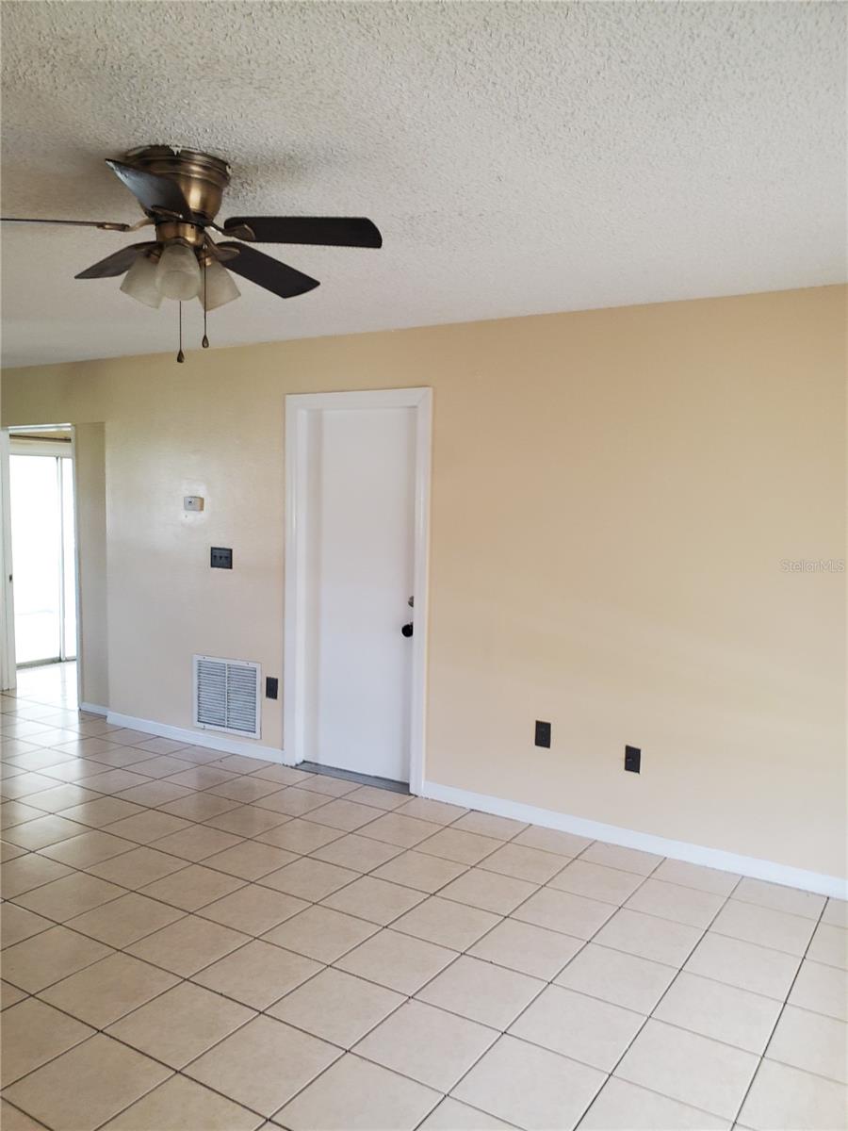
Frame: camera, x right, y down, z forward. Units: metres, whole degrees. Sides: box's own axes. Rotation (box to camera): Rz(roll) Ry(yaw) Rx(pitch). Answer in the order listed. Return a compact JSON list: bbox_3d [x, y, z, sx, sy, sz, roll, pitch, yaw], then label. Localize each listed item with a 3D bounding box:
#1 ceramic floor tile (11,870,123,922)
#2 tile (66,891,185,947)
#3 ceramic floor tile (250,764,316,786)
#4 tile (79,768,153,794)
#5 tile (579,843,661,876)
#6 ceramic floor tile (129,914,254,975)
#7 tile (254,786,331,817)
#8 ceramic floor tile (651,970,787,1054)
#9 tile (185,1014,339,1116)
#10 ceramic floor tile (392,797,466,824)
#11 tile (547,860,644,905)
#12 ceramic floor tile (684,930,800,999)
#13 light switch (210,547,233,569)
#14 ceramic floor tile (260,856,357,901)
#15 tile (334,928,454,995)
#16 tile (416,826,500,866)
[{"bbox_3d":[-1.366,1.280,3.283,0.322,0.010,0.322,4,4,32],"label":"ceramic floor tile"},{"bbox_3d":[-1.089,1.297,3.110,0.322,0.010,0.322,4,4,32],"label":"tile"},{"bbox_3d":[-0.799,1.196,4.829,0.323,0.010,0.264,4,6,33],"label":"ceramic floor tile"},{"bbox_3d":[-1.686,1.185,4.632,0.322,0.010,0.322,4,4,32],"label":"tile"},{"bbox_3d":[0.885,1.310,3.794,0.323,0.010,0.264,4,6,33],"label":"tile"},{"bbox_3d":[-0.832,1.345,3.004,0.323,0.010,0.323,4,6,33],"label":"ceramic floor tile"},{"bbox_3d":[-0.670,1.233,4.412,0.321,0.010,0.321,3,4,33],"label":"tile"},{"bbox_3d":[0.895,1.355,2.581,0.319,0.010,0.319,3,4,32],"label":"ceramic floor tile"},{"bbox_3d":[-0.445,1.394,2.377,0.320,0.010,0.320,4,5,31],"label":"tile"},{"bbox_3d":[0.052,1.254,4.322,0.321,0.010,0.284,3,4,33],"label":"ceramic floor tile"},{"bbox_3d":[0.716,1.317,3.525,0.321,0.010,0.321,3,4,33],"label":"tile"},{"bbox_3d":[1.106,1.385,2.940,0.323,0.010,0.323,4,6,33],"label":"ceramic floor tile"},{"bbox_3d":[-1.231,-0.043,5.152,0.174,0.124,0.015,4,4,32],"label":"light switch"},{"bbox_3d":[-0.473,1.300,3.517,0.320,0.010,0.320,4,5,31],"label":"ceramic floor tile"},{"bbox_3d":[-0.089,1.321,2.832,0.319,0.010,0.319,3,4,32],"label":"tile"},{"bbox_3d":[0.159,1.264,3.813,0.319,0.010,0.319,3,4,32],"label":"tile"}]

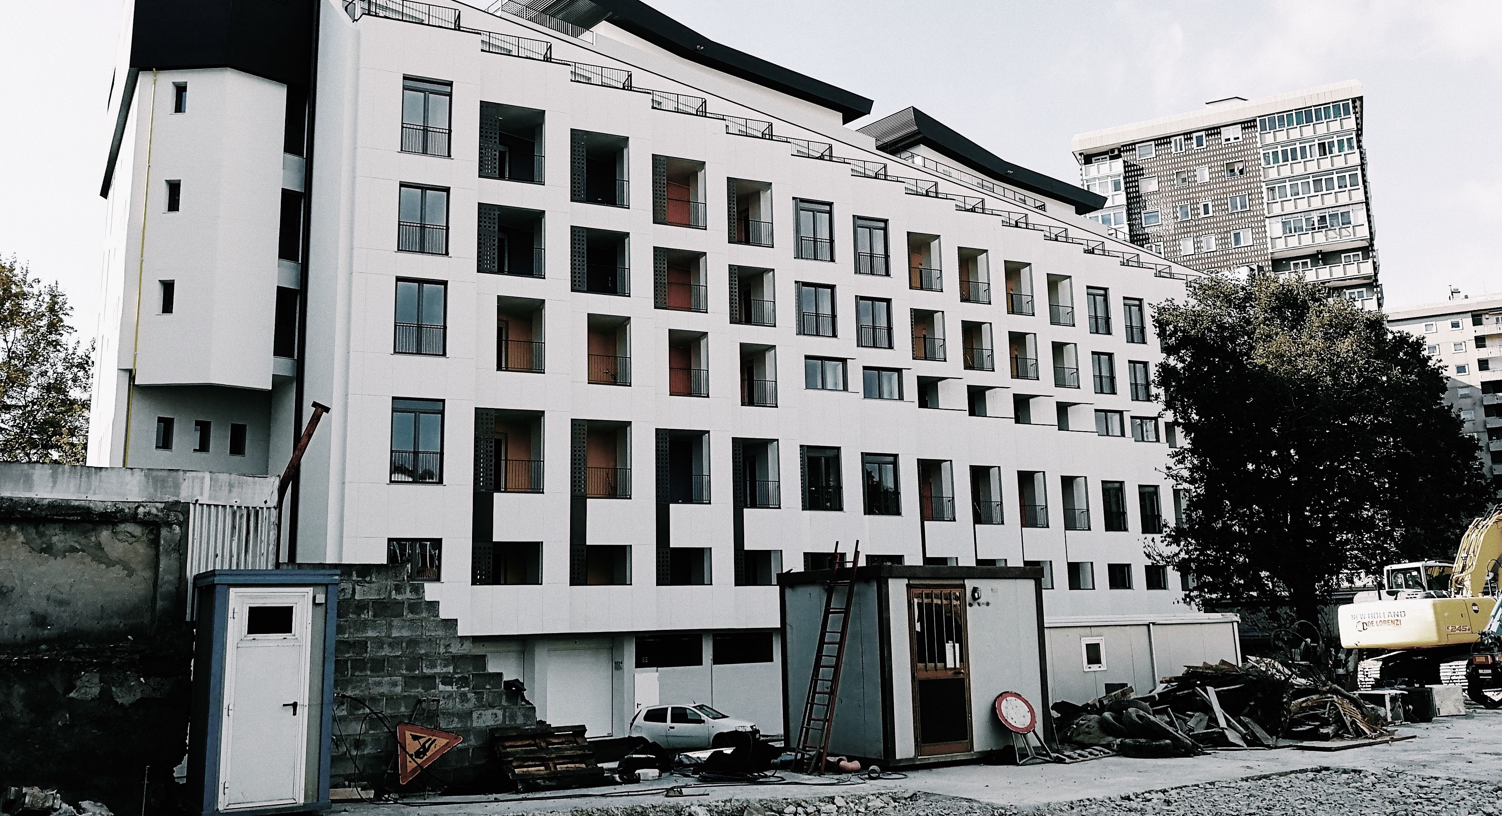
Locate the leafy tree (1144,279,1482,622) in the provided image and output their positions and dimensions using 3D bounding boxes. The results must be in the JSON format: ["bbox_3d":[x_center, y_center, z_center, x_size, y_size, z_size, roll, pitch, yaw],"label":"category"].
[{"bbox_3d":[17.108,1.914,35.177,9.930,12.406,9.433,-1,-11,0],"label":"leafy tree"}]

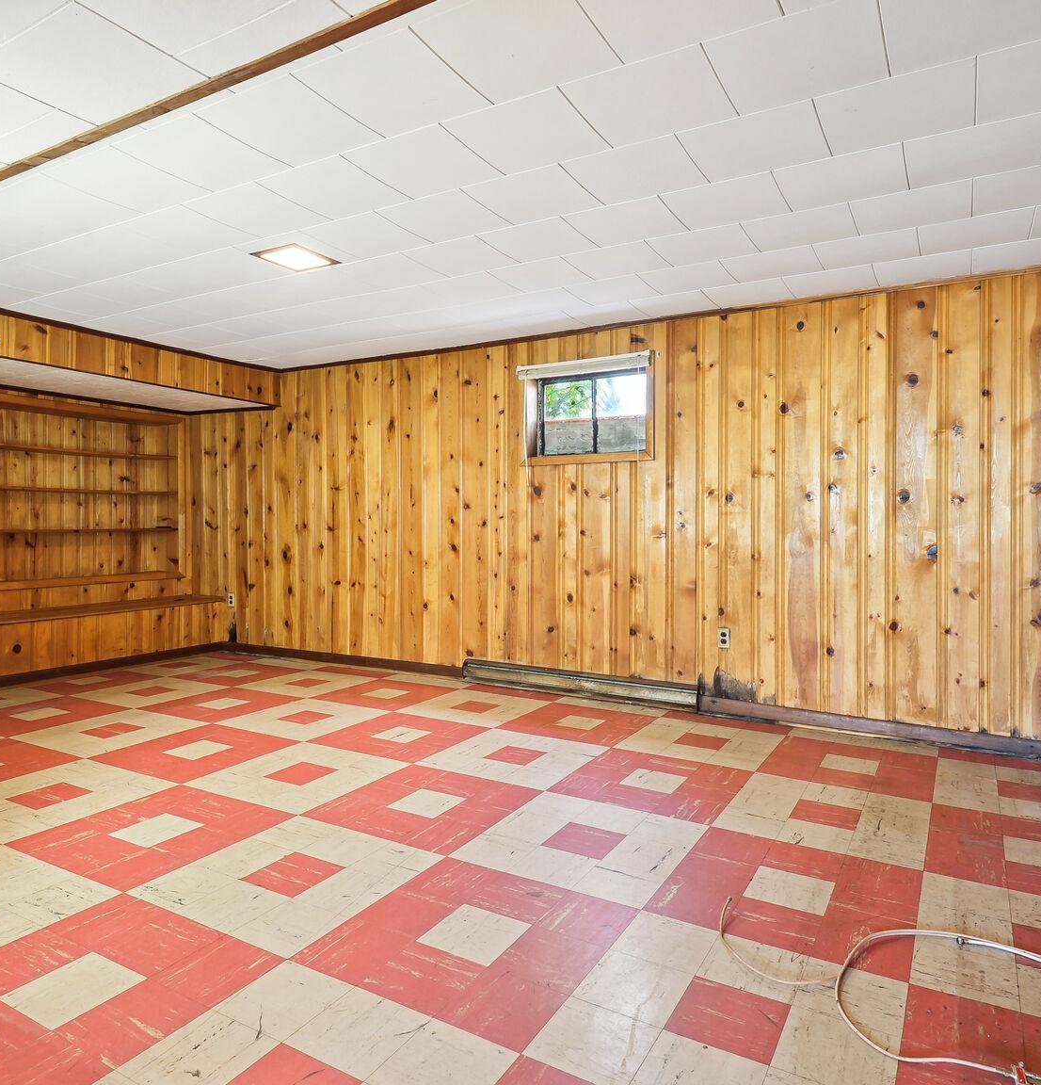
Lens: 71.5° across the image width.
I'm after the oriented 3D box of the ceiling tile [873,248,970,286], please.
[{"bbox_3d":[1.988,-1.357,3.571,0.410,0.018,0.376,1,2,30],"label":"ceiling tile"}]

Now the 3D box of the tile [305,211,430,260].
[{"bbox_3d":[-0.661,-1.346,3.177,0.411,0.020,0.403,1,2,30],"label":"tile"}]

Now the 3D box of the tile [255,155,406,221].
[{"bbox_3d":[-0.697,-1.332,2.749,0.406,0.020,0.406,1,2,30],"label":"tile"}]

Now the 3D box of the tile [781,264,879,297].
[{"bbox_3d":[1.626,-1.368,3.782,0.406,0.020,0.406,1,2,30],"label":"tile"}]

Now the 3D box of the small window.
[{"bbox_3d":[0.439,-0.854,4.678,0.821,0.567,0.101,1,2,30],"label":"small window"}]

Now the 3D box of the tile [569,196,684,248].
[{"bbox_3d":[0.452,-1.348,3.042,0.410,0.018,0.404,1,2,30],"label":"tile"}]

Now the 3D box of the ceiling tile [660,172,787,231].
[{"bbox_3d":[0.801,-1.324,2.809,0.411,0.020,0.403,1,2,30],"label":"ceiling tile"}]

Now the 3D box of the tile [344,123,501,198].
[{"bbox_3d":[-0.335,-1.338,2.553,0.410,0.018,0.404,1,2,30],"label":"tile"}]

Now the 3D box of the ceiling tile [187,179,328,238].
[{"bbox_3d":[-1.046,-1.341,2.932,0.411,0.020,0.403,1,2,30],"label":"ceiling tile"}]

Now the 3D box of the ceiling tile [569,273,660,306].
[{"bbox_3d":[0.507,-1.377,3.945,0.406,0.020,0.406,1,2,30],"label":"ceiling tile"}]

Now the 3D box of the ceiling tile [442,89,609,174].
[{"bbox_3d":[0.030,-1.332,2.357,0.410,0.018,0.404,1,2,30],"label":"ceiling tile"}]

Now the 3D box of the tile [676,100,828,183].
[{"bbox_3d":[0.778,-1.310,2.381,0.406,0.020,0.406,1,2,30],"label":"tile"}]

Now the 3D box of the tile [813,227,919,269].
[{"bbox_3d":[1.594,-1.350,3.329,0.406,0.020,0.406,1,2,30],"label":"tile"}]

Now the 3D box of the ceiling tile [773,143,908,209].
[{"bbox_3d":[1.168,-1.320,2.629,0.406,0.020,0.406,1,2,30],"label":"ceiling tile"}]

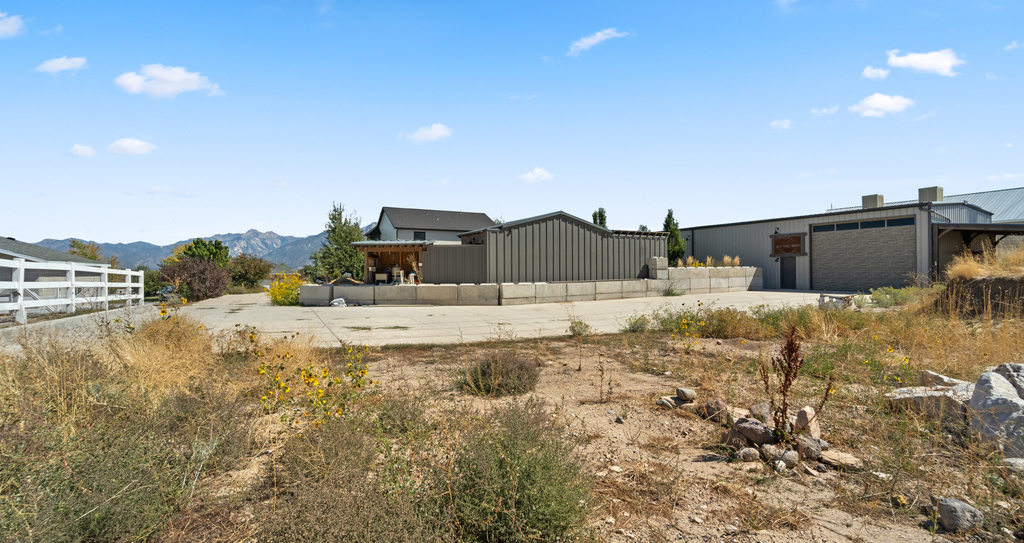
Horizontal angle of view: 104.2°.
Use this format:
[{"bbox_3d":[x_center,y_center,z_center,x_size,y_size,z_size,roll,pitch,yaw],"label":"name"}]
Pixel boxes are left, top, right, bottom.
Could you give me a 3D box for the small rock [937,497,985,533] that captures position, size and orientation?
[{"bbox_3d":[2.615,1.417,2.326,0.190,0.170,0.210,-1,0,-42],"label":"small rock"}]

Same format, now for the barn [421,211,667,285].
[{"bbox_3d":[1.950,-1.300,24.200,13.200,3.800,6.900,-1,0,-27],"label":"barn"}]

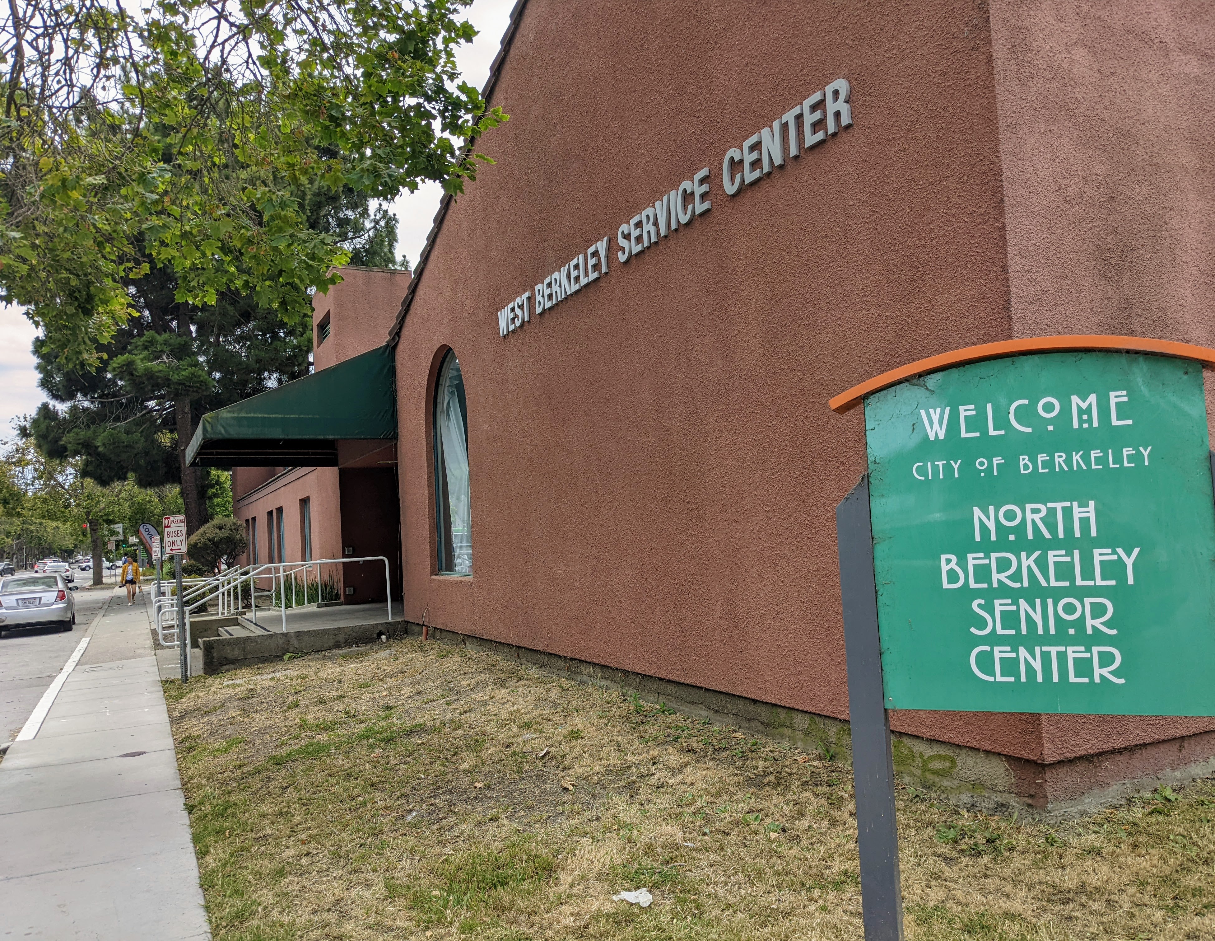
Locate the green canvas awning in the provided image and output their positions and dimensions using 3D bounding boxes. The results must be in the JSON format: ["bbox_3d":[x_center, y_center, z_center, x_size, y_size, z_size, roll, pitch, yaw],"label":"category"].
[{"bbox_3d":[-5.255,-0.942,15.783,2.640,1.425,4.570,-1,-4,-26],"label":"green canvas awning"}]

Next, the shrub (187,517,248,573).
[{"bbox_3d":[-11.244,2.447,28.333,1.720,2.180,1.720,-1,-4,-26],"label":"shrub"}]

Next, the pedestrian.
[{"bbox_3d":[-16.151,3.740,33.086,0.620,1.640,0.440,-1,-4,-26],"label":"pedestrian"}]

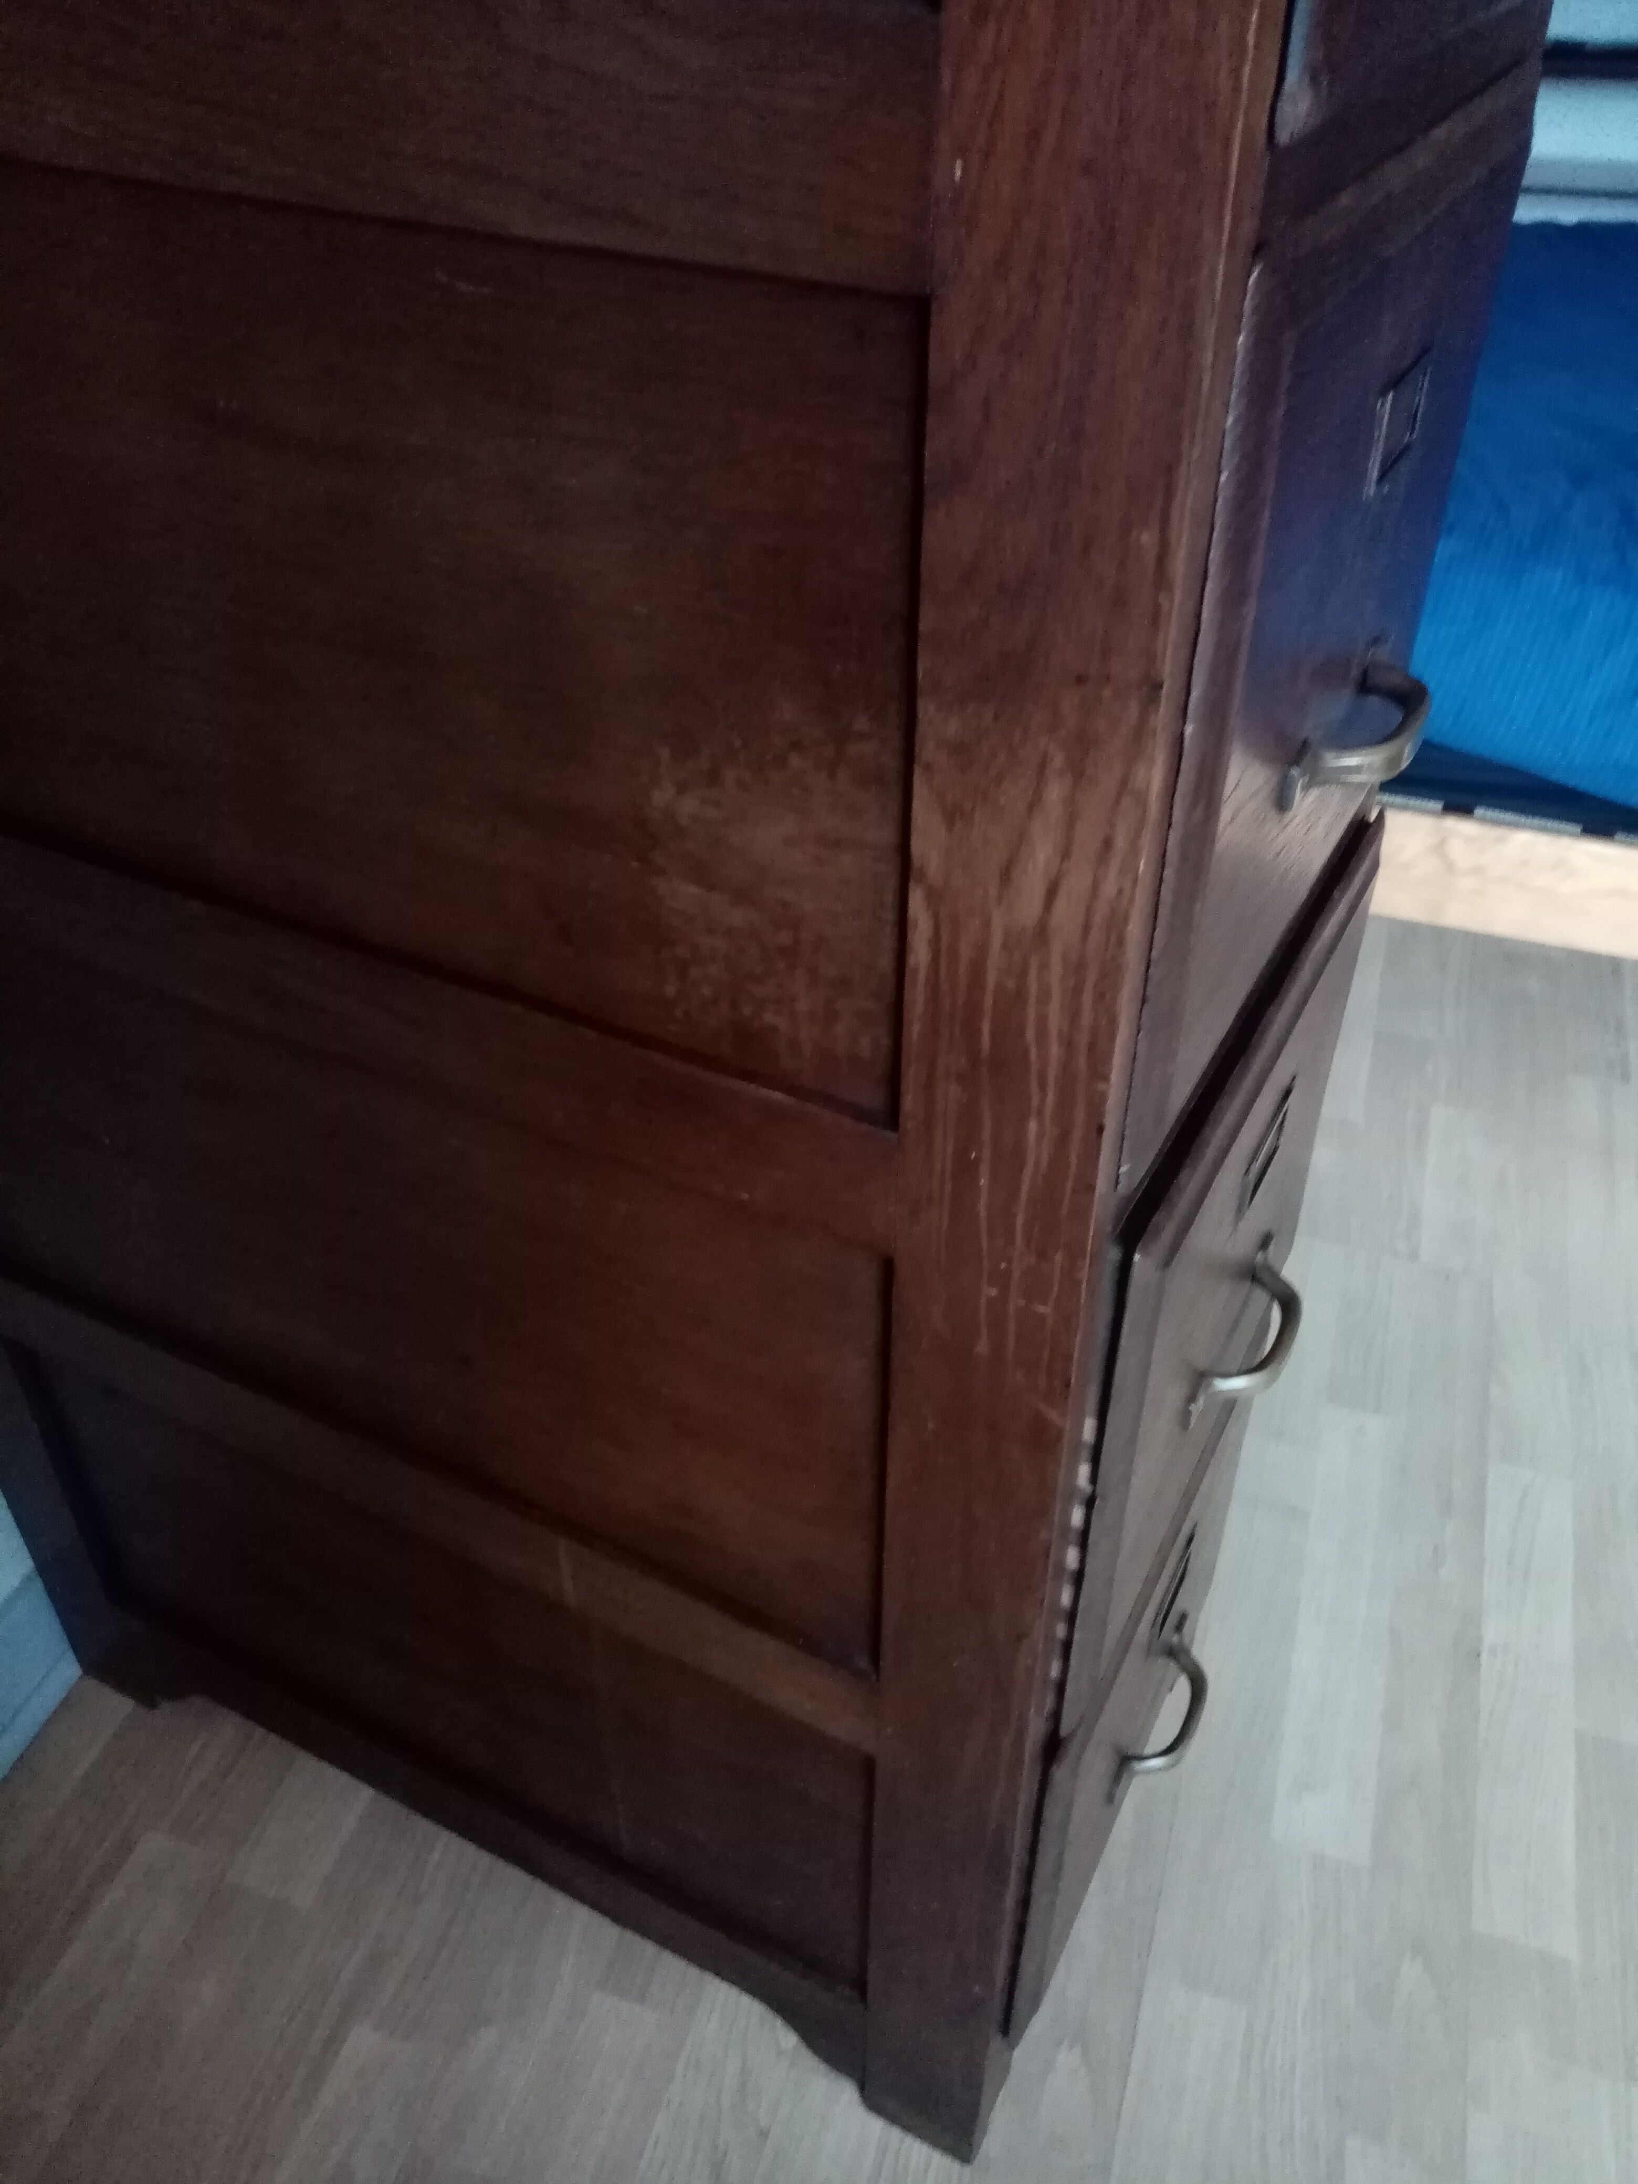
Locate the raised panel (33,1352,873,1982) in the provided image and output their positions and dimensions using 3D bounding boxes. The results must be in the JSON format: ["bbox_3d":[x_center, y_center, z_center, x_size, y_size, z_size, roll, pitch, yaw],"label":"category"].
[{"bbox_3d":[-0.213,0.310,0.923,0.549,0.239,0.023,18,42,21],"label":"raised panel"}]

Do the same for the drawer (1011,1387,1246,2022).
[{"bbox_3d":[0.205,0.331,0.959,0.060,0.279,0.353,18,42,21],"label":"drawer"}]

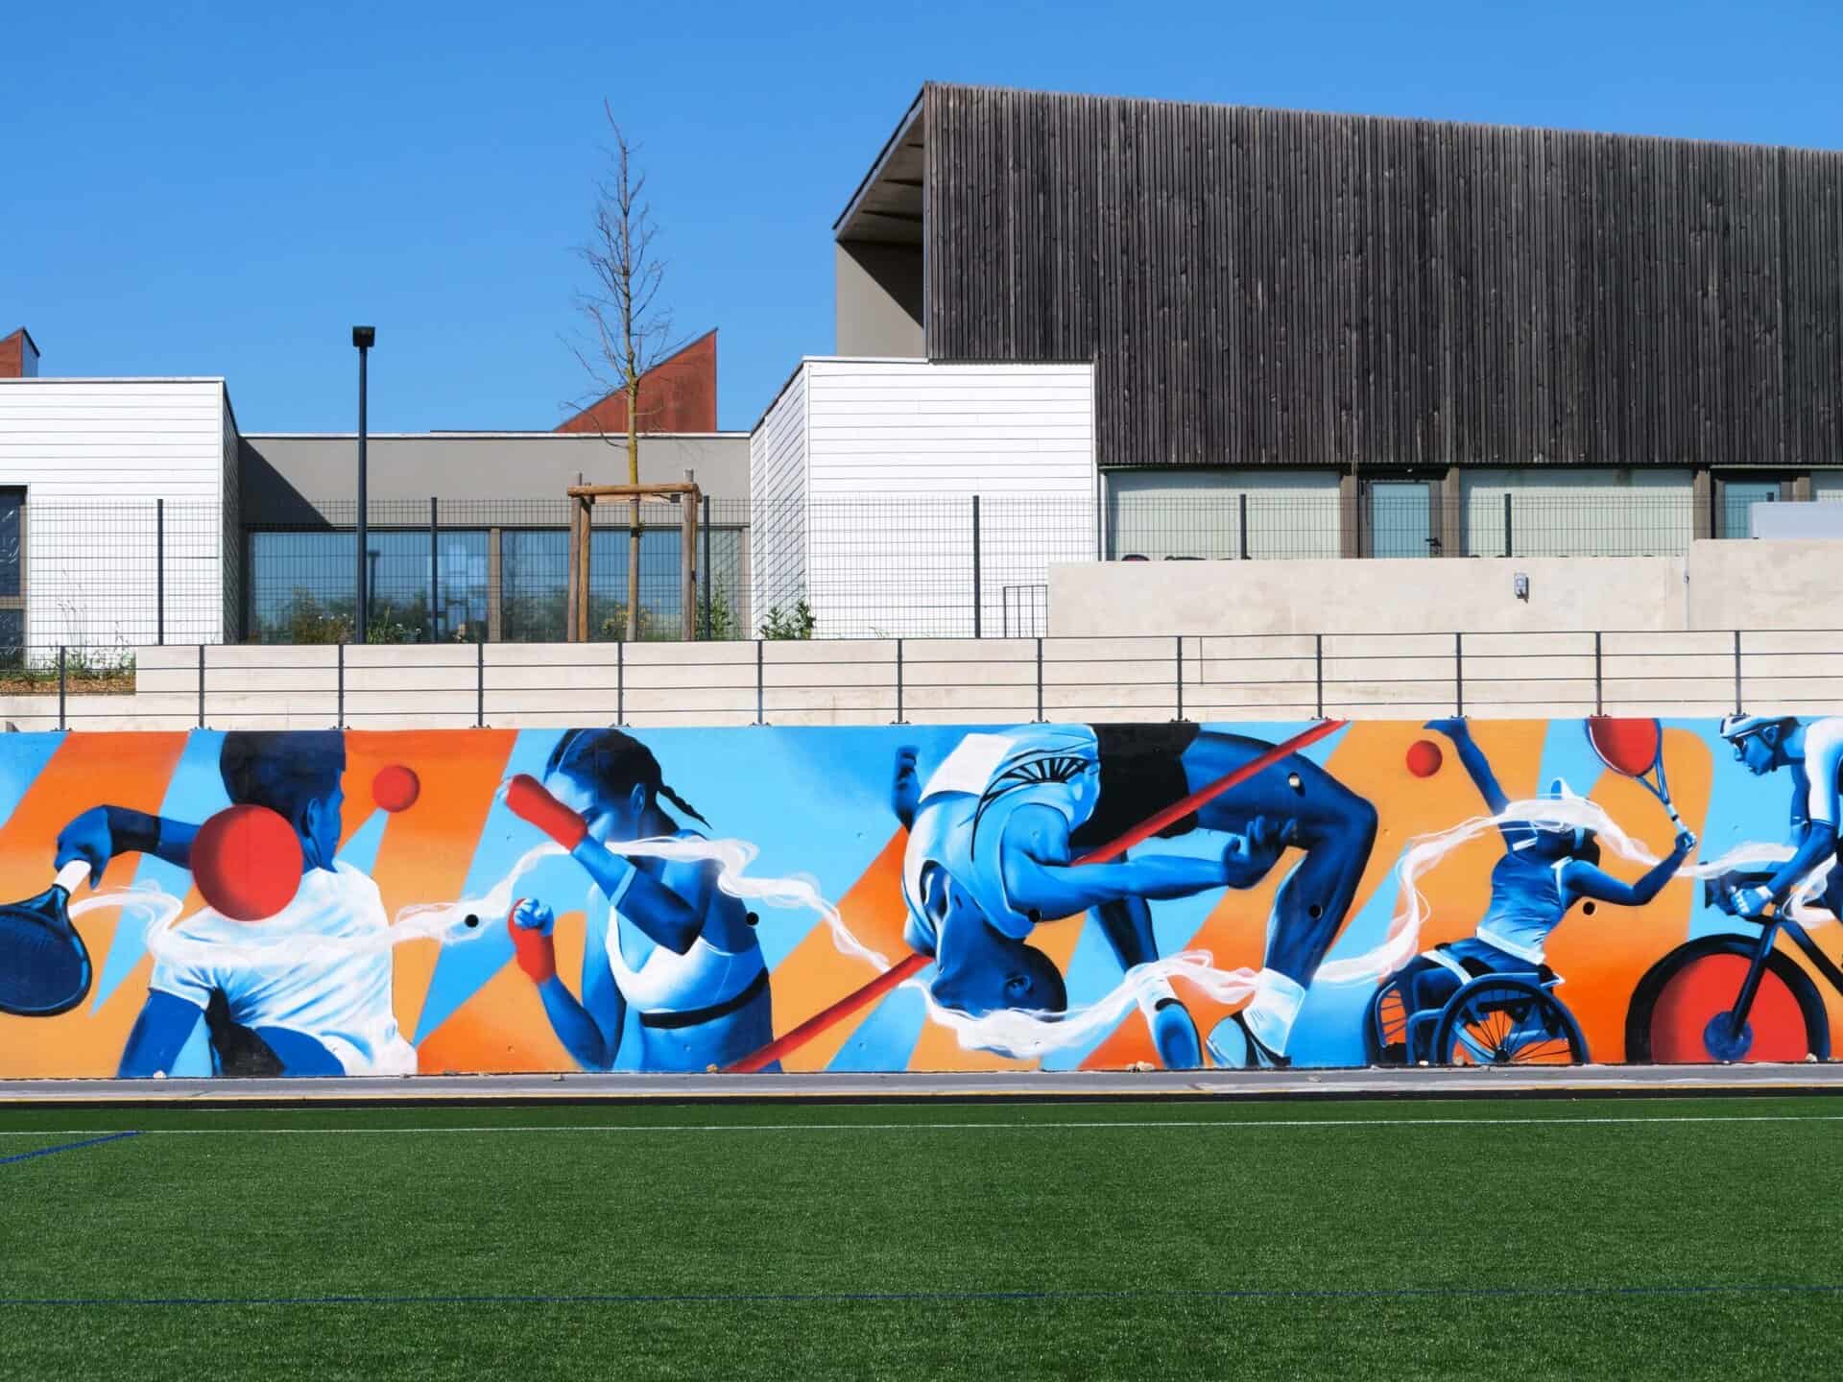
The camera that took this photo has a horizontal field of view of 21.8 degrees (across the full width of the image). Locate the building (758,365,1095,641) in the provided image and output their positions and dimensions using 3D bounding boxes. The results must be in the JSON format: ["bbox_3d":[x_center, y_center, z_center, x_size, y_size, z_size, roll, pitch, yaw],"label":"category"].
[{"bbox_3d":[-0.048,-1.856,60.157,3.400,3.650,8.400,0,-3,-6],"label":"building"}]

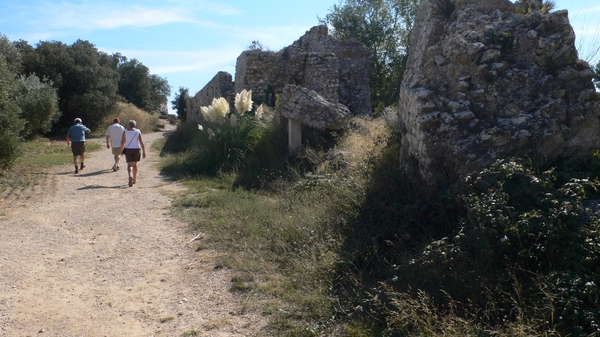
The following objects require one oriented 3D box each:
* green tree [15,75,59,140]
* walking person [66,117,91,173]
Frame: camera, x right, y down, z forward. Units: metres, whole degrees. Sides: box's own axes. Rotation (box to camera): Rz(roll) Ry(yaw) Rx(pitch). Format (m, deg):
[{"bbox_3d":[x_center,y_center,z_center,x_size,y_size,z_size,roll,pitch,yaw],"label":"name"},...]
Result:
[{"bbox_3d":[-12.609,-2.919,25.500,2.500,3.200,2.400,-2,4,-27],"label":"green tree"},{"bbox_3d":[-6.941,-0.711,16.700,0.700,1.730,0.520,-1,4,-16],"label":"walking person"}]

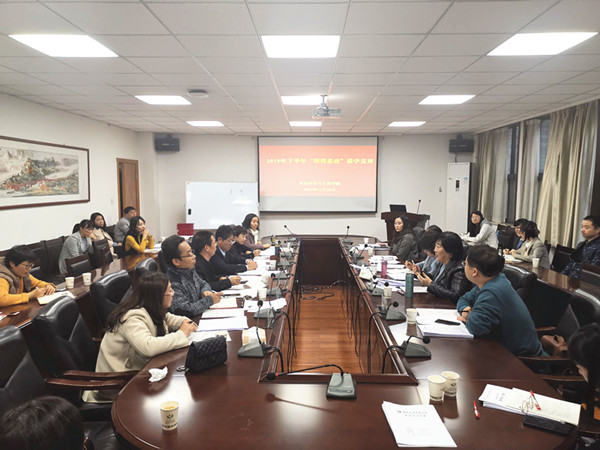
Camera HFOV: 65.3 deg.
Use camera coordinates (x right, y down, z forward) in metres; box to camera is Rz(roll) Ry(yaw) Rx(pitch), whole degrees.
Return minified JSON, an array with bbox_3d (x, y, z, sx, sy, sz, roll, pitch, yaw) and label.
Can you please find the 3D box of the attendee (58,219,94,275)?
[{"bbox_3d":[-2.771,0.511,5.932,0.750,1.195,0.580,1,5,13],"label":"attendee"}]

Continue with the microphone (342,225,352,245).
[{"bbox_3d":[0.727,0.145,7.181,0.145,0.250,0.120,0,5,1],"label":"microphone"}]

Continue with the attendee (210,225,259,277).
[{"bbox_3d":[-0.750,0.610,4.992,0.680,1.240,0.520,1,5,8],"label":"attendee"}]

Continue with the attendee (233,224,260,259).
[{"bbox_3d":[-0.755,0.551,5.709,0.700,1.165,0.520,0,5,-2],"label":"attendee"}]

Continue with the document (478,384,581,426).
[{"bbox_3d":[0.912,0.720,1.862,0.340,0.025,0.205,4,6,33],"label":"document"}]

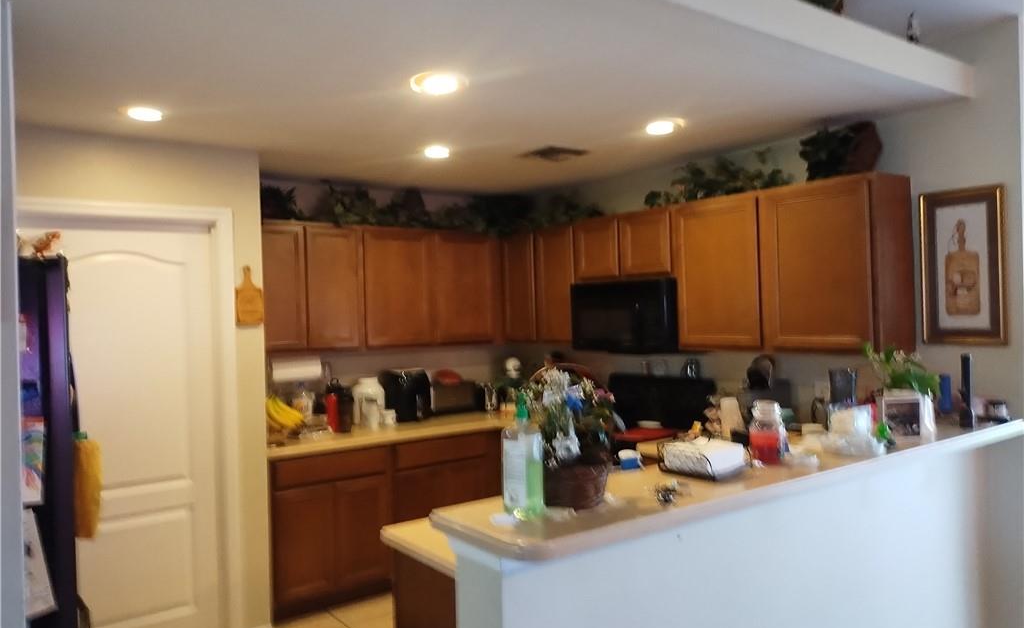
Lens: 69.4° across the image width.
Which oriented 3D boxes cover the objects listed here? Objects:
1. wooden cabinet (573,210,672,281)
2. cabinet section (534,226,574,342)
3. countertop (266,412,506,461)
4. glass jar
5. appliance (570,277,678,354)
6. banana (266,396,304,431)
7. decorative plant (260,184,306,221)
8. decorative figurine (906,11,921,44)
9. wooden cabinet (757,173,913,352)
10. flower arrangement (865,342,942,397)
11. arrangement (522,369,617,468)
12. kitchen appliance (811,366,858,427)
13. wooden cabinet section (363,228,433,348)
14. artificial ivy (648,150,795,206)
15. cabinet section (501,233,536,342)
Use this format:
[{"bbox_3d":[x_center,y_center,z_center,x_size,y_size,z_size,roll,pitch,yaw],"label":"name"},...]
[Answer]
[{"bbox_3d":[0.735,-0.378,4.225,0.330,0.355,0.763,-1,0,-37],"label":"wooden cabinet"},{"bbox_3d":[0.386,-0.183,4.706,0.315,0.744,0.392,-1,0,-37],"label":"cabinet section"},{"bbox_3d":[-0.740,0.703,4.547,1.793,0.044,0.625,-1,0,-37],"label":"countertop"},{"bbox_3d":[0.743,0.343,2.160,0.103,0.175,0.103,-1,0,0],"label":"glass jar"},{"bbox_3d":[0.721,0.001,4.091,0.383,0.393,0.770,-1,0,-36],"label":"appliance"},{"bbox_3d":[-1.270,0.557,4.137,0.202,0.168,0.148,-1,0,-37],"label":"banana"},{"bbox_3d":[-1.362,-0.613,4.213,0.337,0.219,0.255,-1,0,-36],"label":"decorative plant"},{"bbox_3d":[1.457,-1.037,2.683,0.050,0.135,0.045,-1,0,-36],"label":"decorative figurine"},{"bbox_3d":[1.396,-0.203,3.209,0.309,0.716,0.519,-1,0,-36],"label":"wooden cabinet"},{"bbox_3d":[1.390,0.198,2.640,0.256,0.187,0.217,-1,0,-37],"label":"flower arrangement"},{"bbox_3d":[0.140,0.255,1.803,0.222,0.232,0.197,-1,0,4],"label":"arrangement"},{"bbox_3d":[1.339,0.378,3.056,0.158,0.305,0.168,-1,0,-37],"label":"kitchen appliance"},{"bbox_3d":[-0.788,-0.162,4.753,0.476,0.744,0.315,-1,0,-37],"label":"wooden cabinet section"},{"bbox_3d":[1.028,-0.661,3.708,0.265,0.214,0.847,-1,0,-36],"label":"artificial ivy"},{"bbox_3d":[0.153,-0.178,5.020,0.315,0.744,0.389,-1,0,-37],"label":"cabinet section"}]

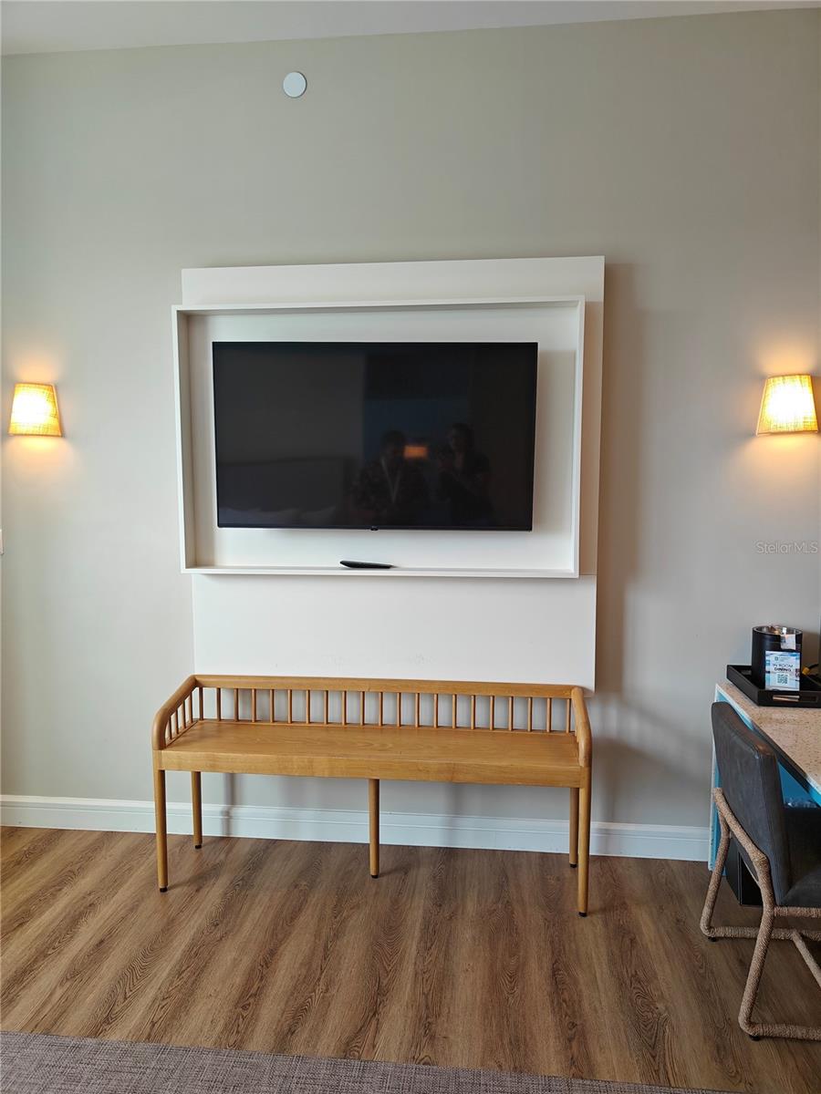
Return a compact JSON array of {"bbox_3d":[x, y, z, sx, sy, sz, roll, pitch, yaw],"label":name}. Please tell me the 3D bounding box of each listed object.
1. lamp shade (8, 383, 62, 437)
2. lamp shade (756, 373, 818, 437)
[{"bbox_3d":[-1.517,-0.543,3.014,0.204,0.207,0.130,1,6,6],"label":"lamp shade"},{"bbox_3d":[1.374,-0.514,2.724,0.204,0.204,0.130,1,6,6],"label":"lamp shade"}]

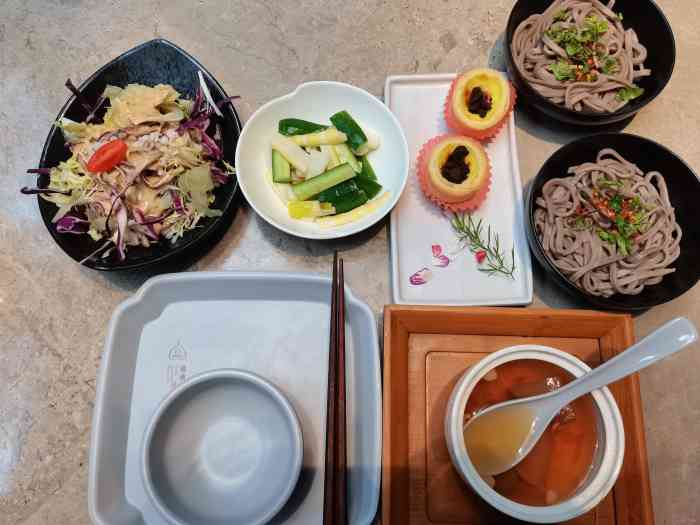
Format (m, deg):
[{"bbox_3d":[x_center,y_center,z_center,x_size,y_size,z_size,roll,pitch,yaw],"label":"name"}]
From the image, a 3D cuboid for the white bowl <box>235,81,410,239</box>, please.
[{"bbox_3d":[-0.022,-0.078,0.461,0.139,0.048,0.138,0,74,0],"label":"white bowl"}]

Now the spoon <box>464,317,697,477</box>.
[{"bbox_3d":[0.145,0.089,0.359,0.165,0.043,0.039,-28,76,-3],"label":"spoon"}]

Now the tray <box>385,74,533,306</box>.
[{"bbox_3d":[0.089,-0.067,0.472,0.116,0.018,0.214,0,74,0],"label":"tray"}]

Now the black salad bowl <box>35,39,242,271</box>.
[{"bbox_3d":[-0.161,-0.079,0.449,0.154,0.072,0.190,1,74,1],"label":"black salad bowl"}]

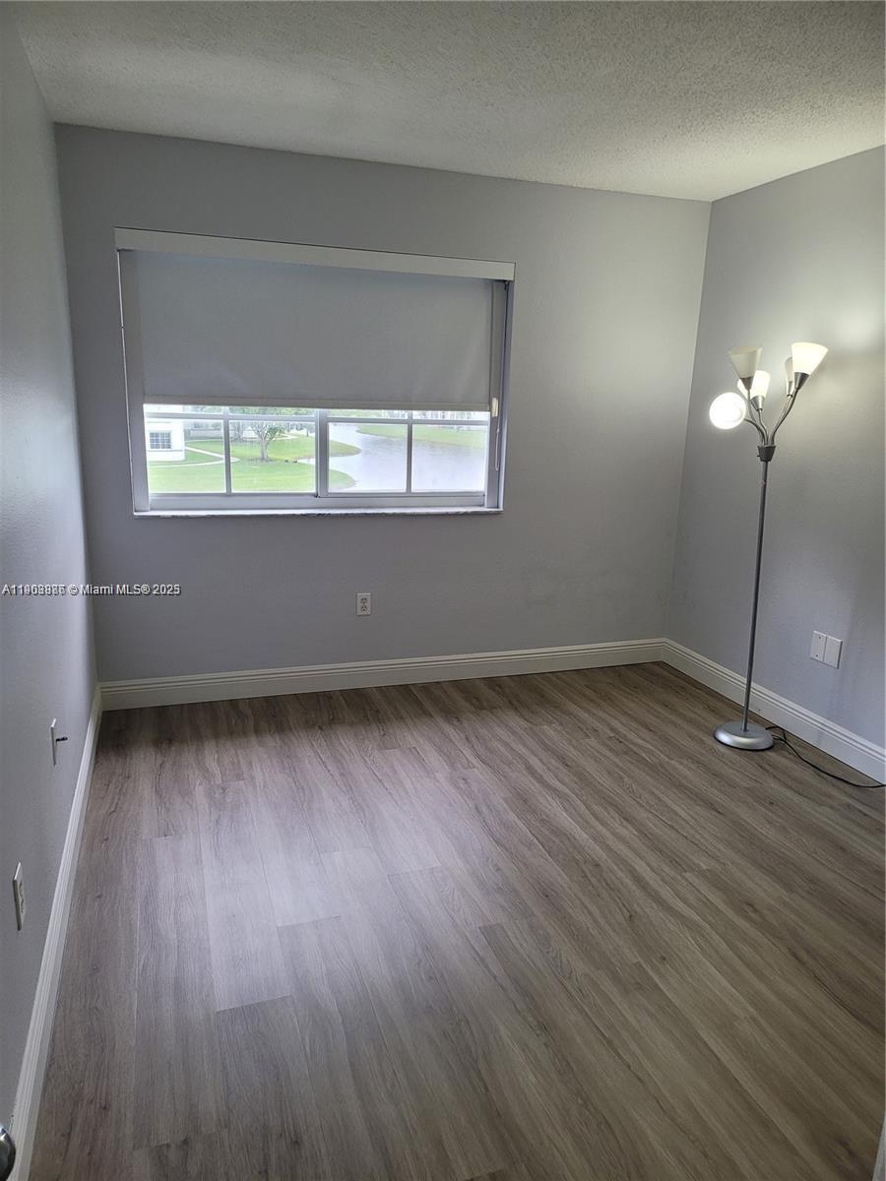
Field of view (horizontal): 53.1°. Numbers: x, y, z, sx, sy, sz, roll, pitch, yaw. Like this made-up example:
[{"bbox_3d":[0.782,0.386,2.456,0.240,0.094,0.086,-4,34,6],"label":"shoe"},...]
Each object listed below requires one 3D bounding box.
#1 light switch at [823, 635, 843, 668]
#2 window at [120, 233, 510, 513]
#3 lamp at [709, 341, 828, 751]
[{"bbox_3d":[1.637,0.259,3.726,0.012,0.118,0.078,-3,15,-18],"label":"light switch"},{"bbox_3d":[-0.518,-0.933,4.030,1.740,1.170,0.120,-3,14,-18],"label":"window"},{"bbox_3d":[1.308,-0.168,3.676,0.460,1.680,0.460,-3,14,-18],"label":"lamp"}]

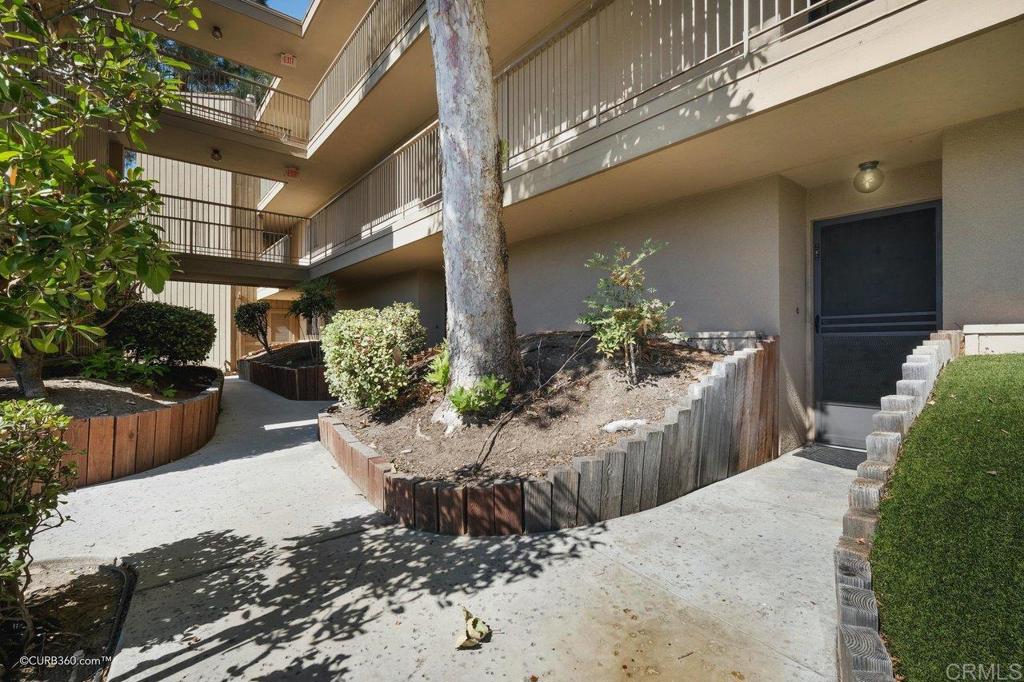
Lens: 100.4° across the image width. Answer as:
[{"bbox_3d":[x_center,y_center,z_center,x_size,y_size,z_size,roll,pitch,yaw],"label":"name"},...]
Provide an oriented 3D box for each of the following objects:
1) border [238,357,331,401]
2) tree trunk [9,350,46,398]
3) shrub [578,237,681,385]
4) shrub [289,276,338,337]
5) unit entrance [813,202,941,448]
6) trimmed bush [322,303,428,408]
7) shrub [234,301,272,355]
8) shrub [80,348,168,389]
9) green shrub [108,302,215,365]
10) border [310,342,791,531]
[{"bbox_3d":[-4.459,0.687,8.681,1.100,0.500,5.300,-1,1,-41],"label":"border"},{"bbox_3d":[-4.251,0.295,3.750,0.200,0.430,0.200,-1,1,-41],"label":"tree trunk"},{"bbox_3d":[0.902,-0.223,3.330,0.720,1.140,0.750,0,0,0],"label":"shrub"},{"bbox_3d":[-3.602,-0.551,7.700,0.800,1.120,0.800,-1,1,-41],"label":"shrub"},{"bbox_3d":[3.037,-0.076,3.601,0.100,2.050,0.840,-1,1,-41],"label":"unit entrance"},{"bbox_3d":[-1.445,0.130,4.450,0.980,1.020,1.020,-1,1,-41],"label":"trimmed bush"},{"bbox_3d":[-5.940,-0.287,9.800,0.780,1.300,0.780,-1,1,-41],"label":"shrub"},{"bbox_3d":[-5.088,0.348,5.600,0.870,0.500,1.150,-1,1,-41],"label":"shrub"},{"bbox_3d":[-5.999,-0.111,7.300,1.350,1.100,1.400,-1,1,-41],"label":"green shrub"},{"bbox_3d":[-0.418,0.452,4.307,2.950,1.000,4.600,-1,1,-41],"label":"border"}]

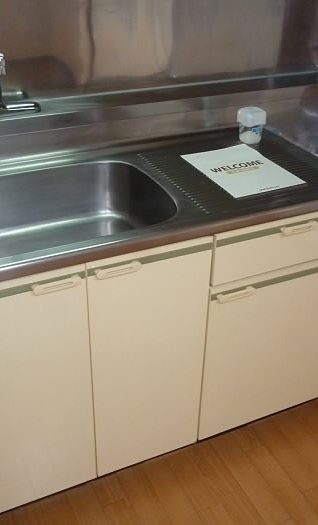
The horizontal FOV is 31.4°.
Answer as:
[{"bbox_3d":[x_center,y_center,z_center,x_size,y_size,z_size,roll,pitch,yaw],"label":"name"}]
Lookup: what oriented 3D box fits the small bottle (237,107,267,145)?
[{"bbox_3d":[0.272,-0.402,1.668,0.078,0.090,0.078,1,31,-1],"label":"small bottle"}]

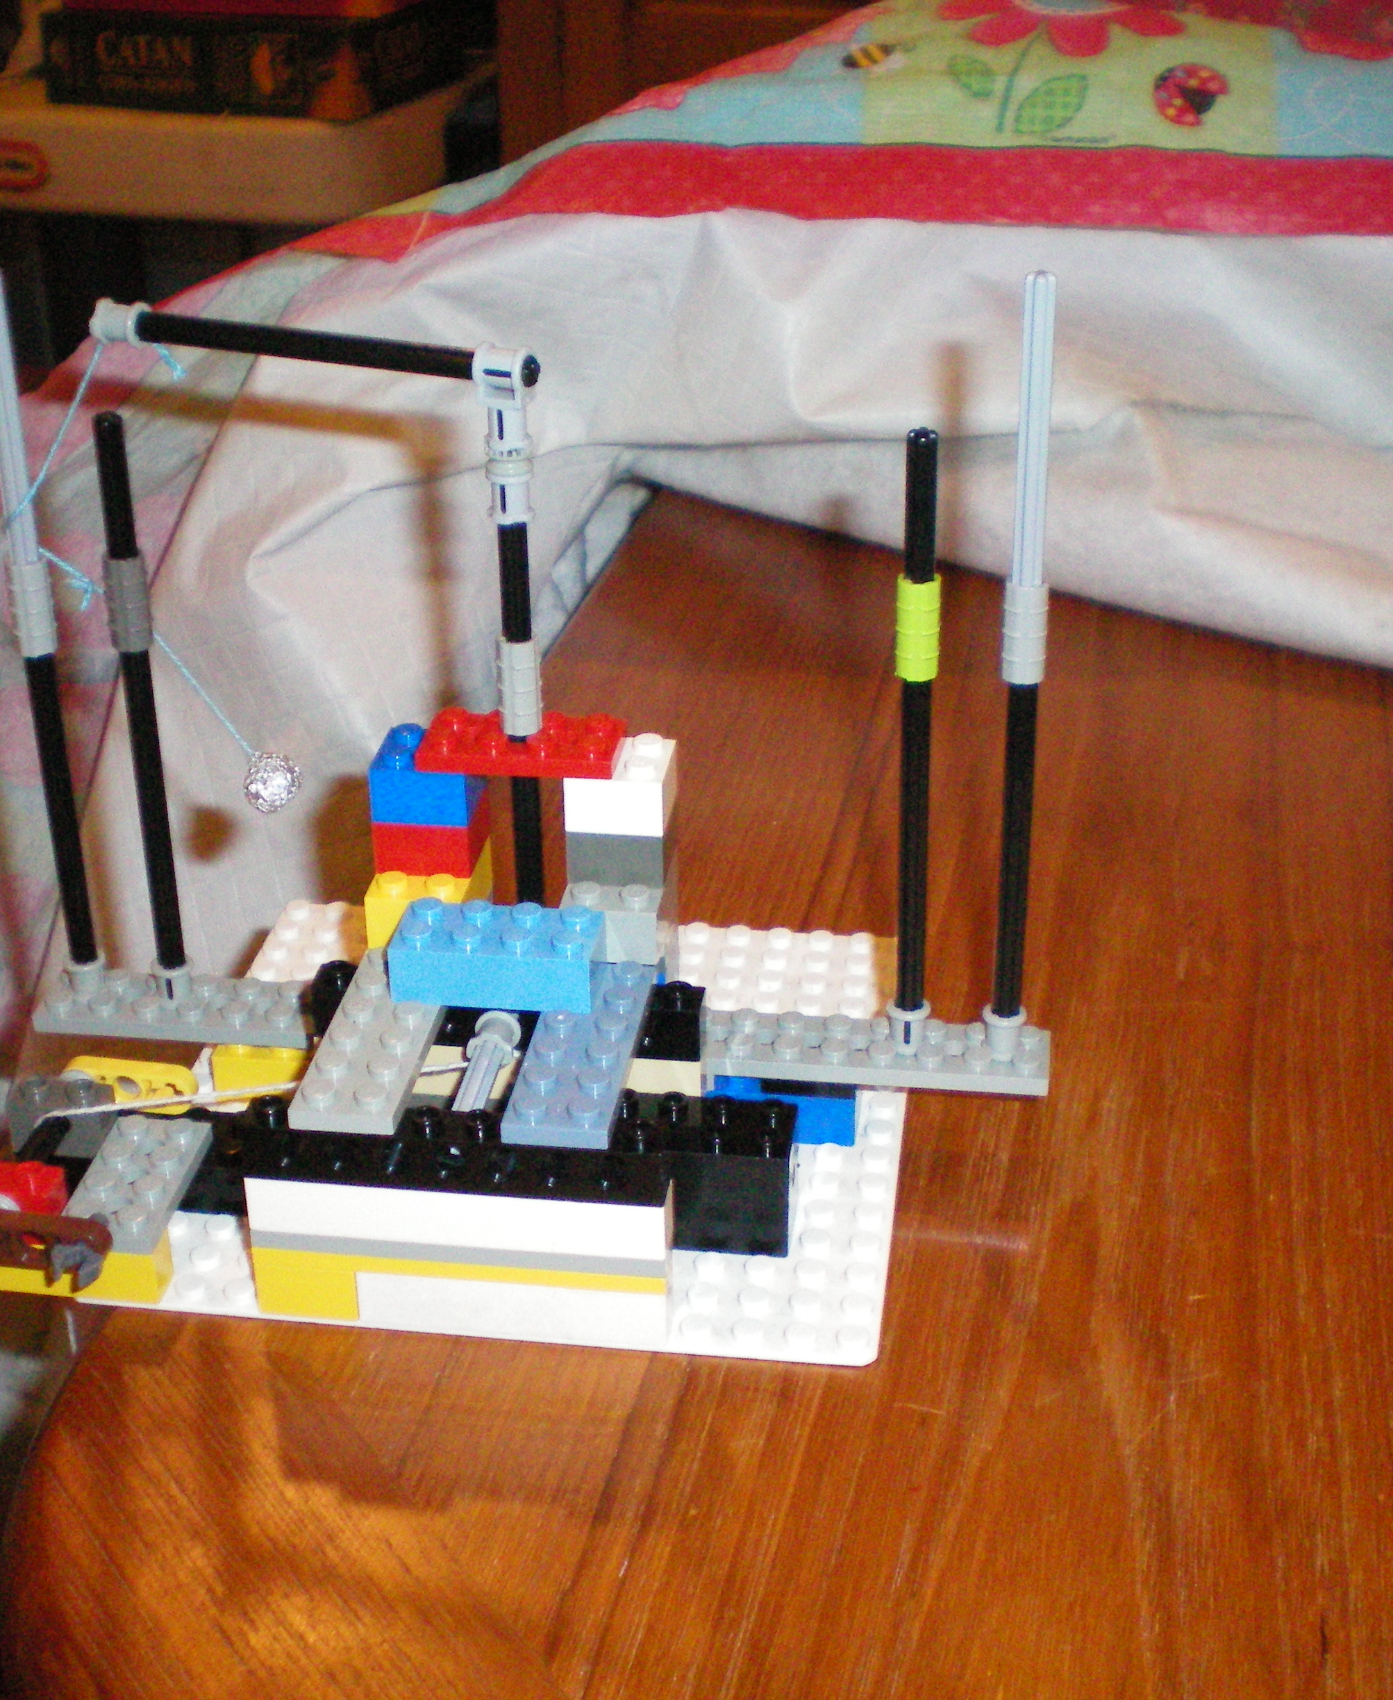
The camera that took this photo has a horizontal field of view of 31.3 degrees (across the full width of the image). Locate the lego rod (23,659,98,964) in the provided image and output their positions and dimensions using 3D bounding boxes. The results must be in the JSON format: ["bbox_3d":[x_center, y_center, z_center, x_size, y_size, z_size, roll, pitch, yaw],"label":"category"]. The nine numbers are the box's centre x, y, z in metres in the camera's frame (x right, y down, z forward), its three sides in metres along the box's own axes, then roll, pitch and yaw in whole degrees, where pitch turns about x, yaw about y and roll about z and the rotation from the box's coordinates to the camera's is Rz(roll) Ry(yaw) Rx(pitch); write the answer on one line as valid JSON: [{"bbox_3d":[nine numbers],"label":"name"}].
[{"bbox_3d":[-0.108,-0.006,0.424,0.005,0.069,0.005,3,28,7],"label":"lego rod"}]

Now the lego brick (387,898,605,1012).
[{"bbox_3d":[-0.031,0.016,0.396,0.032,0.011,0.016,3,28,7],"label":"lego brick"}]

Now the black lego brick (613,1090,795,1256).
[{"bbox_3d":[0.000,0.051,0.401,0.032,0.021,0.016,3,28,7],"label":"black lego brick"}]

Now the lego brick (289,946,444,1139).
[{"bbox_3d":[-0.049,0.028,0.387,0.016,0.005,0.048,3,28,7],"label":"lego brick"}]

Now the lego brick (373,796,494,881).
[{"bbox_3d":[-0.044,-0.005,0.412,0.016,0.011,0.016,3,28,7],"label":"lego brick"}]

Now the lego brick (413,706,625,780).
[{"bbox_3d":[-0.028,-0.018,0.405,0.032,0.005,0.016,3,28,7],"label":"lego brick"}]

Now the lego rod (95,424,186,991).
[{"bbox_3d":[-0.092,-0.022,0.412,0.005,0.105,0.005,4,28,7],"label":"lego rod"}]

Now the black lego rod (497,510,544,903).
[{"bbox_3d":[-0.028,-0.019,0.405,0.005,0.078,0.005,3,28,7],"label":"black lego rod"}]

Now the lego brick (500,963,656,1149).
[{"bbox_3d":[-0.017,0.030,0.383,0.016,0.005,0.048,3,28,7],"label":"lego brick"}]

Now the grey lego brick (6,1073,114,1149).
[{"bbox_3d":[-0.104,0.043,0.408,0.016,0.011,0.008,3,28,7],"label":"grey lego brick"}]

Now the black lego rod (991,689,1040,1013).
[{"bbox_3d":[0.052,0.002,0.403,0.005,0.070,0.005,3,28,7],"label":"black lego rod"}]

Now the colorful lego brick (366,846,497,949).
[{"bbox_3d":[-0.044,0.006,0.416,0.016,0.011,0.024,3,28,7],"label":"colorful lego brick"}]

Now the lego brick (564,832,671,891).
[{"bbox_3d":[-0.012,-0.003,0.408,0.016,0.011,0.016,3,28,7],"label":"lego brick"}]

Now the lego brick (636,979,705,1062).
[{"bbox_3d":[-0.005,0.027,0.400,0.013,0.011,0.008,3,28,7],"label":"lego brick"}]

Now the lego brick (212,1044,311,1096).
[{"bbox_3d":[-0.068,0.037,0.440,0.029,0.011,0.016,3,28,7],"label":"lego brick"}]

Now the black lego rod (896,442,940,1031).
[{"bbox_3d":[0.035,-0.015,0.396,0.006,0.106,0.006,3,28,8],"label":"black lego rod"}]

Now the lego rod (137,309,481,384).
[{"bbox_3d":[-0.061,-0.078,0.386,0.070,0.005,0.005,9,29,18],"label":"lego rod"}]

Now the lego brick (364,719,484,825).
[{"bbox_3d":[-0.044,-0.013,0.410,0.016,0.011,0.016,3,28,7],"label":"lego brick"}]

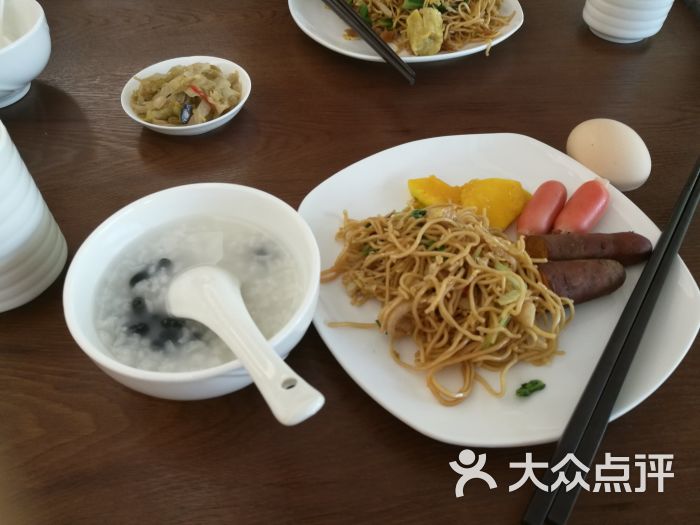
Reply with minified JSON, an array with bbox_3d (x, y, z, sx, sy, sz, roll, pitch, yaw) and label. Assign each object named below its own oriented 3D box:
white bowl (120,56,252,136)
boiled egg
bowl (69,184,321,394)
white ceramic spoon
[{"bbox_3d":[-0.118,-0.118,0.407,0.092,0.024,0.092,1,51,-1],"label":"white bowl"},{"bbox_3d":[0.172,-0.071,0.363,0.043,0.043,0.058,-23,55,-19],"label":"boiled egg"},{"bbox_3d":[-0.073,0.019,0.277,0.117,0.053,0.117,1,51,-1],"label":"bowl"},{"bbox_3d":[-0.052,0.025,0.248,0.042,0.034,0.140,-27,35,-22],"label":"white ceramic spoon"}]

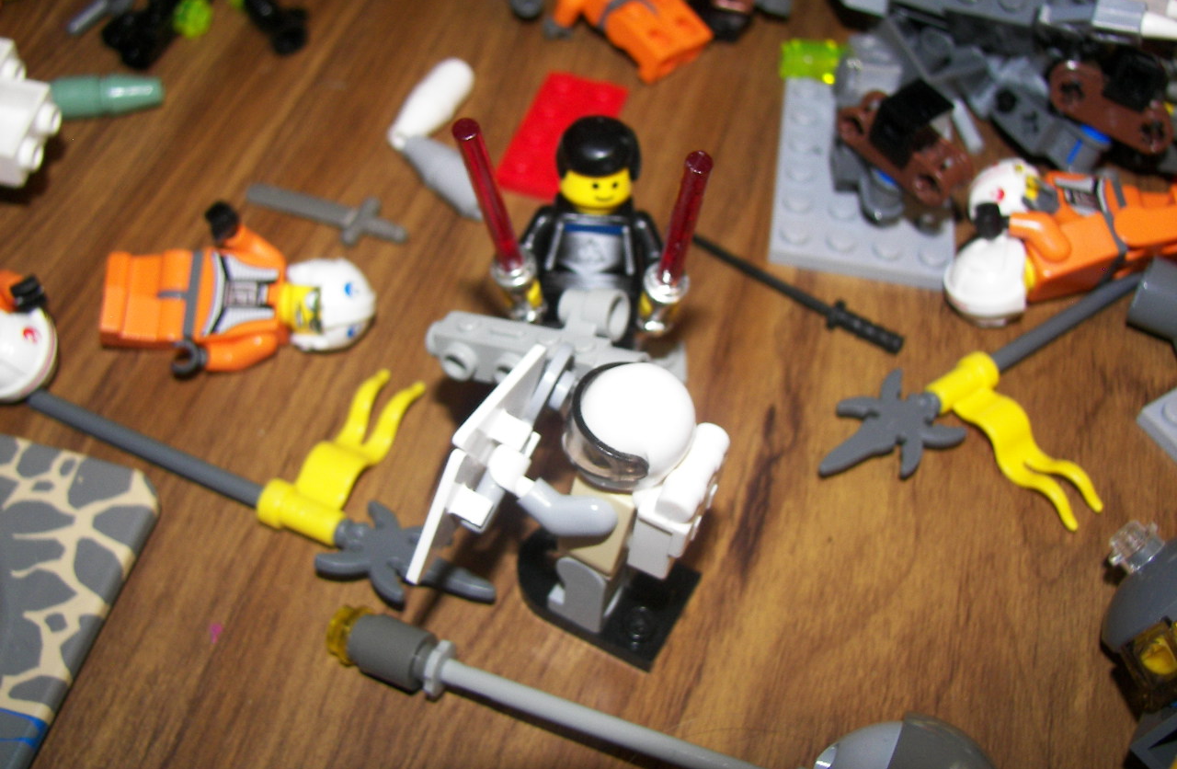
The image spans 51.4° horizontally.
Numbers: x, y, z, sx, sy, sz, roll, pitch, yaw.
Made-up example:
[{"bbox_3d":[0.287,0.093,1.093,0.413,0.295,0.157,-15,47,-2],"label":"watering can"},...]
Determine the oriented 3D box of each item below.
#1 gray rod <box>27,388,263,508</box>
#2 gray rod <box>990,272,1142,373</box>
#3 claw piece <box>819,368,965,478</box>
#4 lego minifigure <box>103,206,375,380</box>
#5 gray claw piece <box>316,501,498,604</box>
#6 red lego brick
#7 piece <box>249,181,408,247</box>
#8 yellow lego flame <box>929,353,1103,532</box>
[{"bbox_3d":[-0.067,0.009,0.185,0.043,0.003,0.003,21,54,13],"label":"gray rod"},{"bbox_3d":[0.085,-0.012,0.210,0.041,0.003,0.003,-26,59,-22],"label":"gray rod"},{"bbox_3d":[0.046,0.008,0.192,0.025,0.004,0.015,-27,59,-22],"label":"claw piece"},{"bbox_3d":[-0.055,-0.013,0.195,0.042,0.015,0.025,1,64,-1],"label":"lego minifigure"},{"bbox_3d":[-0.025,0.026,0.175,0.025,0.004,0.015,19,54,10],"label":"gray claw piece"},{"bbox_3d":[-0.005,-0.046,0.230,0.016,0.005,0.032,16,54,8],"label":"red lego brick"},{"bbox_3d":[-0.046,-0.031,0.217,0.031,0.003,0.011,16,54,8],"label":"piece"},{"bbox_3d":[0.068,0.008,0.192,0.014,0.007,0.032,-26,59,-21],"label":"yellow lego flame"}]

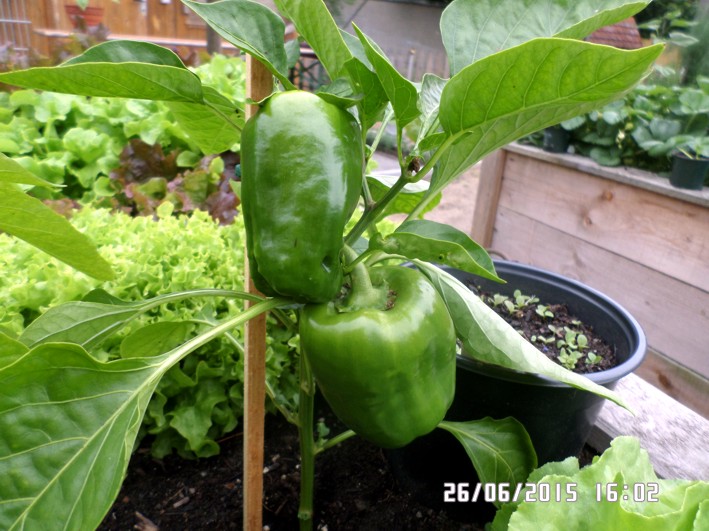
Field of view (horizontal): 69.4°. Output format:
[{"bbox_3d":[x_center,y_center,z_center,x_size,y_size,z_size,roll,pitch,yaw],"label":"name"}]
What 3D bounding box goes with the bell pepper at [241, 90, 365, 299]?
[{"bbox_3d":[-0.027,-0.038,0.273,0.062,0.108,0.062,4,22,-1],"label":"bell pepper"}]

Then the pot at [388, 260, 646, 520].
[{"bbox_3d":[0.140,0.121,0.526,0.240,0.182,0.240,4,25,-1],"label":"pot"}]

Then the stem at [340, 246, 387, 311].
[{"bbox_3d":[0.005,0.007,0.277,0.016,0.034,0.016,-29,18,0],"label":"stem"}]

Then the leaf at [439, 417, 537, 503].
[{"bbox_3d":[0.096,0.139,0.365,0.068,0.024,0.052,47,50,6],"label":"leaf"}]

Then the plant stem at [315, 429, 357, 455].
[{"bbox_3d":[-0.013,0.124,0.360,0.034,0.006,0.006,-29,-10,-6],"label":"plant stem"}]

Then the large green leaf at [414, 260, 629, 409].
[{"bbox_3d":[0.103,0.043,0.315,0.148,0.030,0.048,34,25,-7],"label":"large green leaf"}]

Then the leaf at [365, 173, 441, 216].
[{"bbox_3d":[0.032,-0.045,0.330,0.046,0.016,0.040,6,24,-12],"label":"leaf"}]

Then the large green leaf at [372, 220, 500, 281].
[{"bbox_3d":[0.048,-0.009,0.293,0.078,0.024,0.035,16,24,-7],"label":"large green leaf"}]

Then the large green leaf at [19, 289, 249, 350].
[{"bbox_3d":[-0.145,0.037,0.335,0.142,0.028,0.050,-13,24,6],"label":"large green leaf"}]

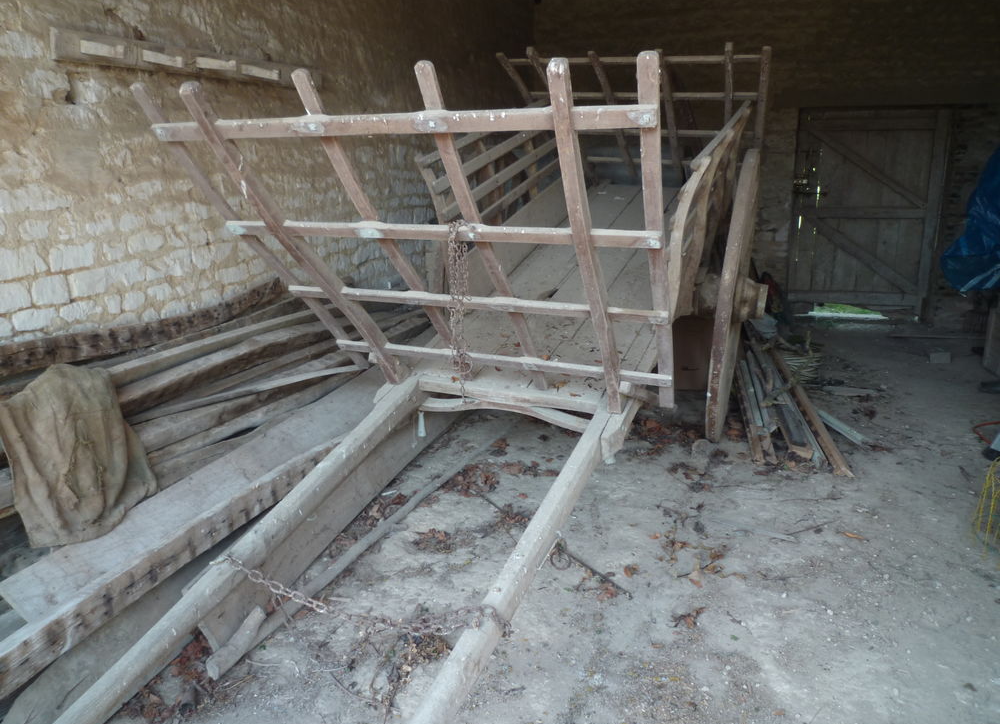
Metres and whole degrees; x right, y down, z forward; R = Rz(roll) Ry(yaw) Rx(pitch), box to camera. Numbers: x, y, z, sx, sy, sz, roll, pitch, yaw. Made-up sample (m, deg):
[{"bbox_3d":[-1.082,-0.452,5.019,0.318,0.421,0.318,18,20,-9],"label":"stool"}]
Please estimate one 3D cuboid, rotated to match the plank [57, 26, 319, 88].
[{"bbox_3d":[-1.294,-1.341,3.271,0.040,0.108,1.573,5,18,22],"label":"plank"}]

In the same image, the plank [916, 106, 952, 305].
[{"bbox_3d":[3.863,-1.340,6.437,0.110,1.717,0.050,2,16,19],"label":"plank"}]

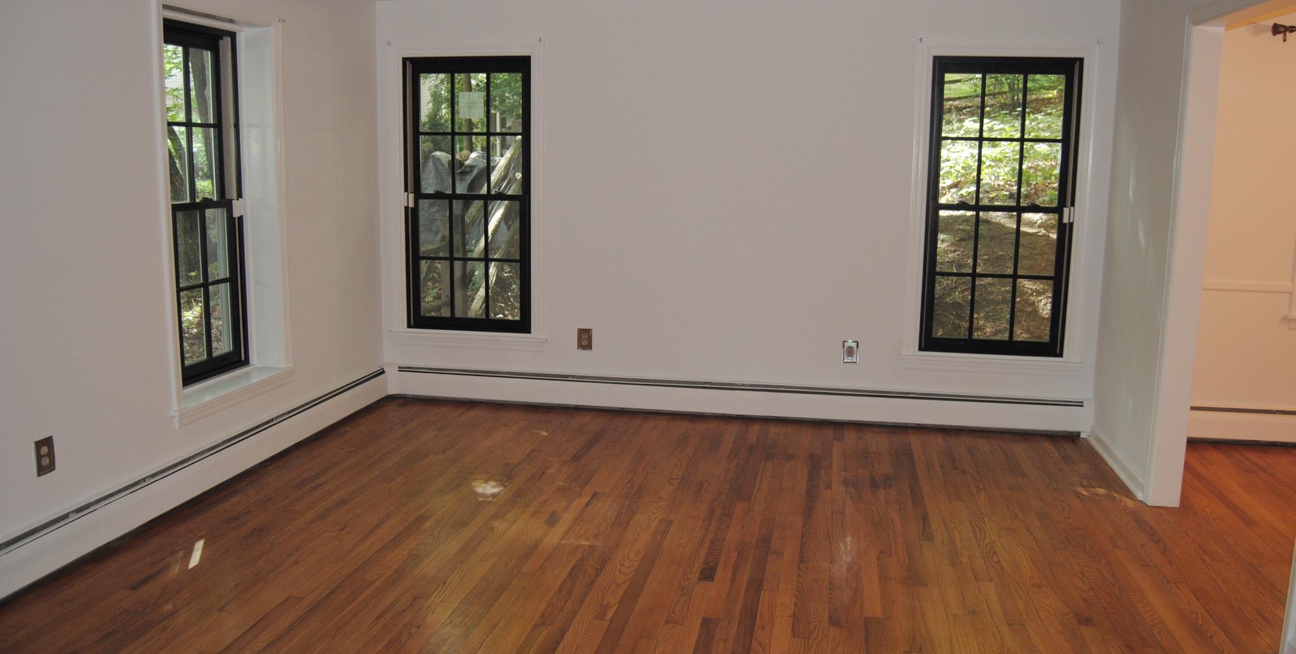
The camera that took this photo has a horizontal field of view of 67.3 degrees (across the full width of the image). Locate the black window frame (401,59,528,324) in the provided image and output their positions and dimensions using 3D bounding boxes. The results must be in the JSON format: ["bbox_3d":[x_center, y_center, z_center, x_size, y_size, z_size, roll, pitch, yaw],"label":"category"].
[{"bbox_3d":[-1.058,-0.777,5.787,0.789,1.613,0.090,2,10,10],"label":"black window frame"}]

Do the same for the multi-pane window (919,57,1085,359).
[{"bbox_3d":[1.898,-0.641,5.272,0.774,1.605,0.090,2,10,10],"label":"multi-pane window"}]

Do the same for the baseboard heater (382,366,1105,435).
[{"bbox_3d":[0.391,0.418,5.632,4.073,0.198,0.070,2,10,10],"label":"baseboard heater"}]

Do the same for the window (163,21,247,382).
[{"bbox_3d":[-2.077,-0.543,4.355,0.090,1.614,0.780,2,10,10],"label":"window"}]

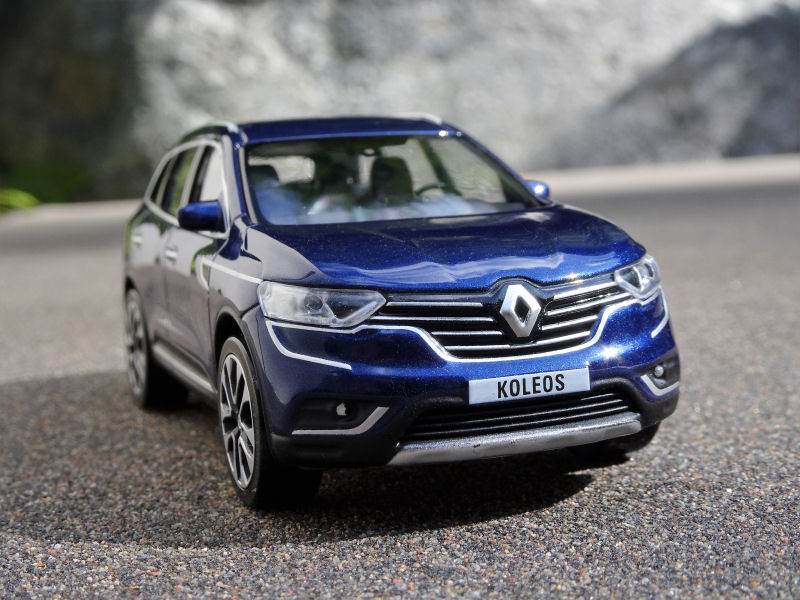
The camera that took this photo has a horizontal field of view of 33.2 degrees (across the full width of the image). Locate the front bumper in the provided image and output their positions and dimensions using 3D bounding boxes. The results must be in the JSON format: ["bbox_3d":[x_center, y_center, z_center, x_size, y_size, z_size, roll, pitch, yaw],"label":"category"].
[{"bbox_3d":[0.008,0.007,0.123,0.042,0.013,0.015,-5,6,-19],"label":"front bumper"}]

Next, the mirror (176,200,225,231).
[{"bbox_3d":[-0.021,-0.009,0.142,0.005,0.004,0.004,-5,6,-19],"label":"mirror"}]

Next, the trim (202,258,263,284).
[{"bbox_3d":[-0.016,-0.003,0.129,0.001,0.001,0.021,-5,9,-19],"label":"trim"}]

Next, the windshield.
[{"bbox_3d":[-0.001,-0.014,0.146,0.033,0.003,0.019,-5,37,-19],"label":"windshield"}]

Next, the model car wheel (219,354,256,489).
[{"bbox_3d":[-0.014,0.012,0.131,0.004,0.015,0.015,-5,6,-19],"label":"model car wheel"}]

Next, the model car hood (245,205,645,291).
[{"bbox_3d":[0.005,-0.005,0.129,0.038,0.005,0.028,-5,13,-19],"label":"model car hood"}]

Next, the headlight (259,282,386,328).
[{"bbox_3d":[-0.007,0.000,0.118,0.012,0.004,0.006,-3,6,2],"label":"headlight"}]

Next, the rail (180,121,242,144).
[{"bbox_3d":[-0.025,-0.021,0.171,0.002,0.002,0.039,-5,6,-19],"label":"rail"}]

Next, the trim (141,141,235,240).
[{"bbox_3d":[-0.026,-0.014,0.163,0.004,0.011,0.054,-5,6,-19],"label":"trim"}]

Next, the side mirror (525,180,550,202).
[{"bbox_3d":[0.016,-0.012,0.156,0.005,0.004,0.004,-5,6,-19],"label":"side mirror"}]

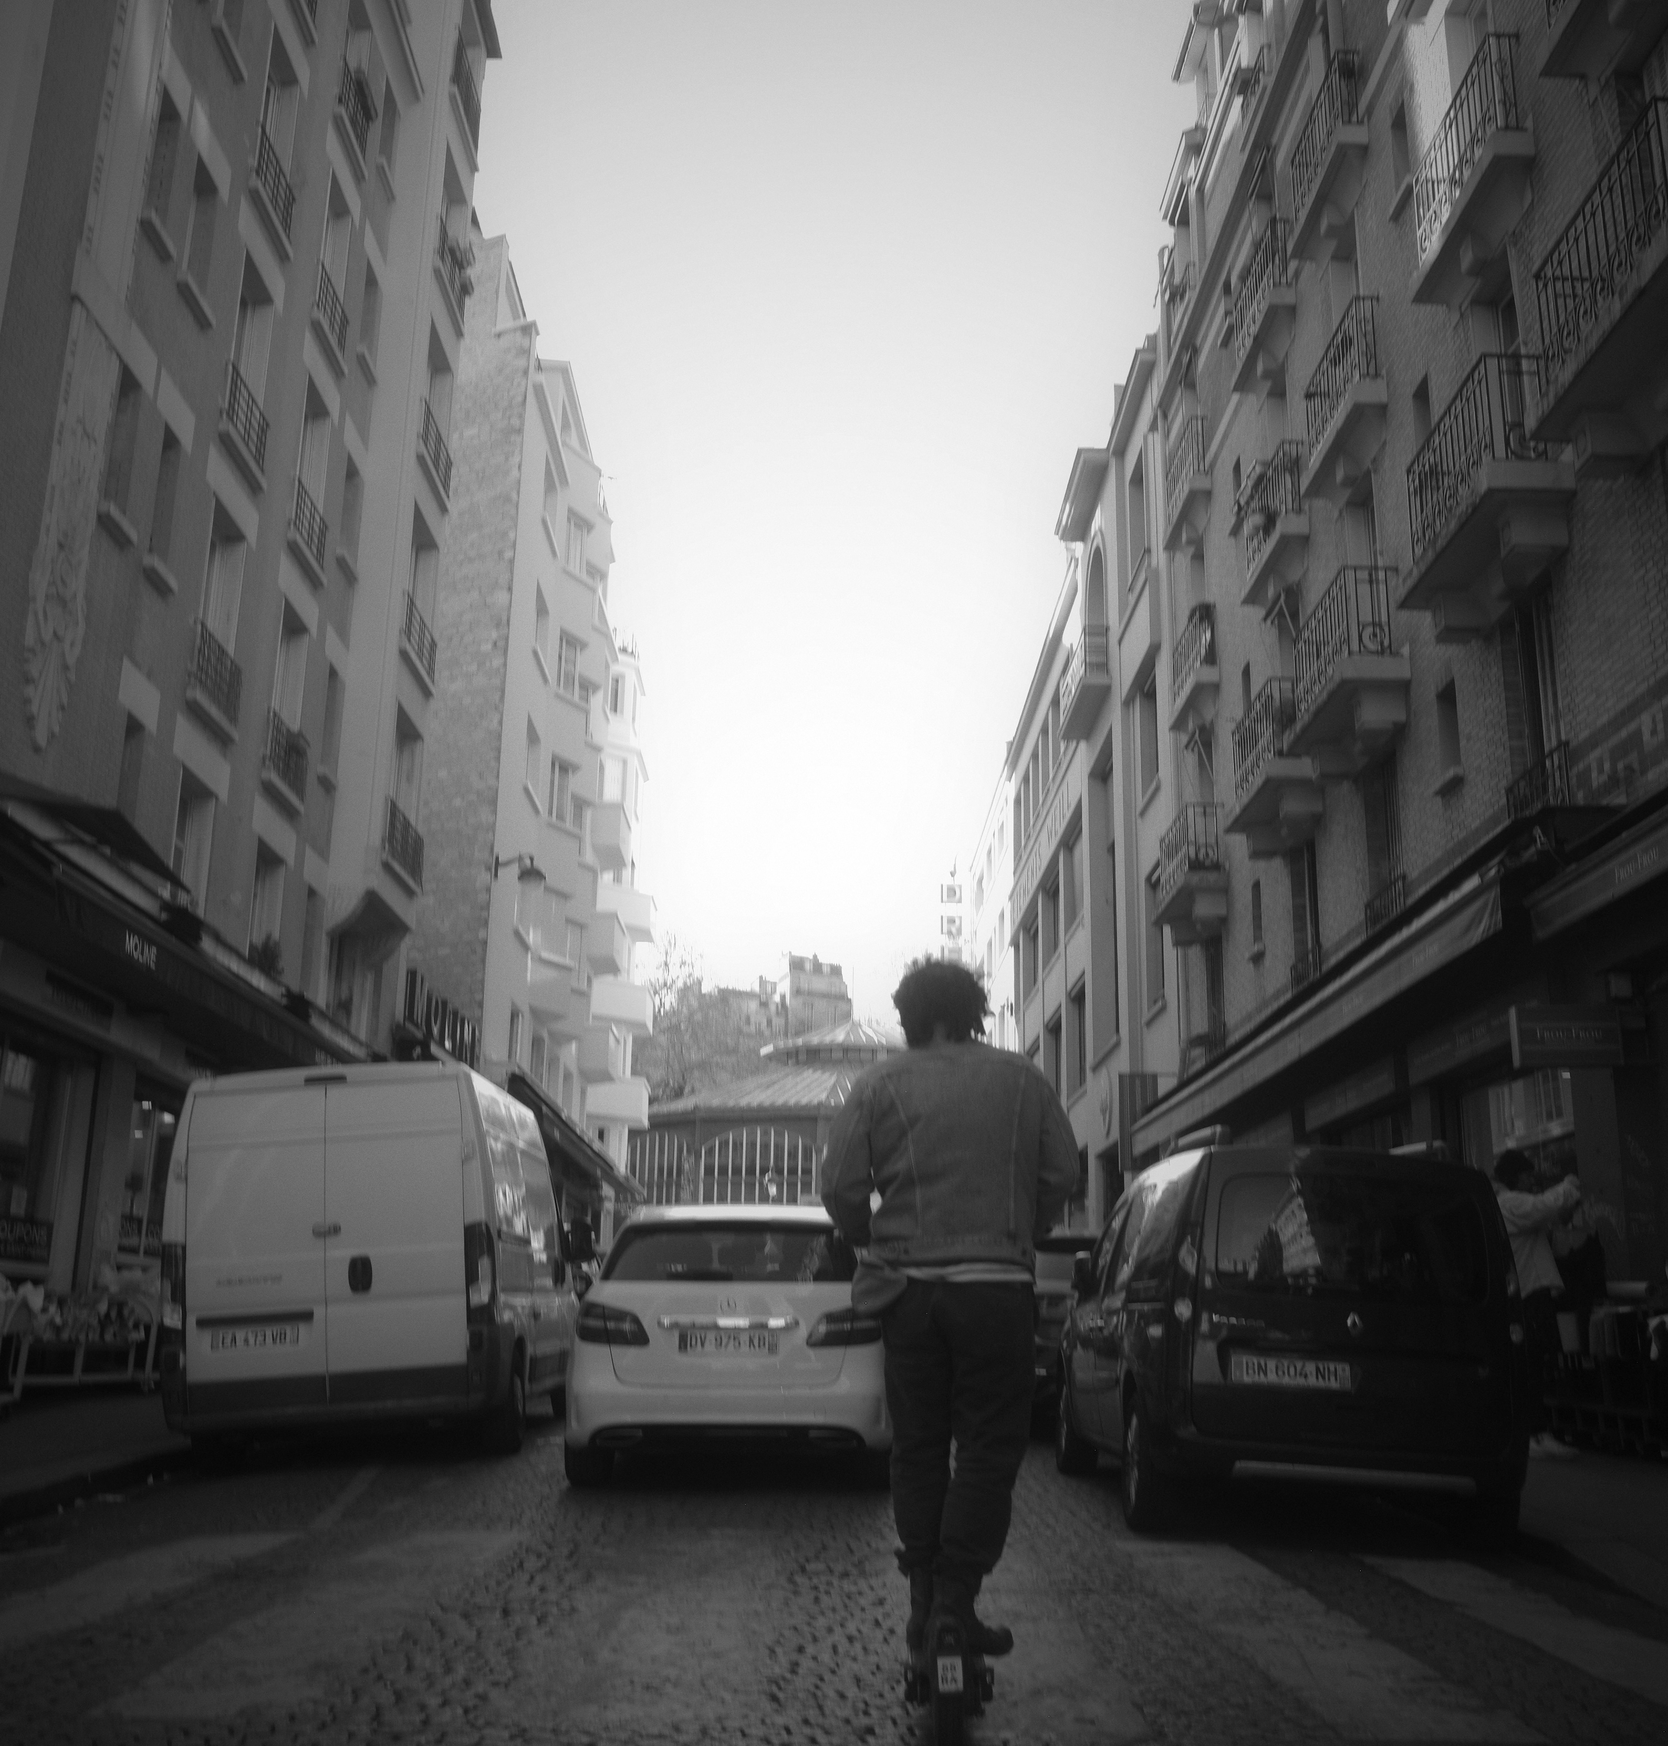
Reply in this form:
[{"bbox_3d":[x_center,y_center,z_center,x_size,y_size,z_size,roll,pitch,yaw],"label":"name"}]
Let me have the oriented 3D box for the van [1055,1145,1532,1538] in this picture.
[{"bbox_3d":[2.320,2.500,10.500,1.830,1.820,4.220,3,-12,1],"label":"van"}]

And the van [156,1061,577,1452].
[{"bbox_3d":[-3.120,2.930,14.350,2.060,2.480,5.400,-4,-12,-2],"label":"van"}]

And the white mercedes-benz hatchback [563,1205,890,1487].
[{"bbox_3d":[-0.615,2.880,12.100,1.790,1.550,4.360,1,-12,-2],"label":"white mercedes-benz hatchback"}]

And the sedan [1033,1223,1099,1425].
[{"bbox_3d":[1.950,3.720,16.100,1.790,1.480,4.250,1,-12,0],"label":"sedan"}]

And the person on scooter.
[{"bbox_3d":[0.308,1.110,5.180,0.670,1.760,0.550,1,-14,0],"label":"person on scooter"}]

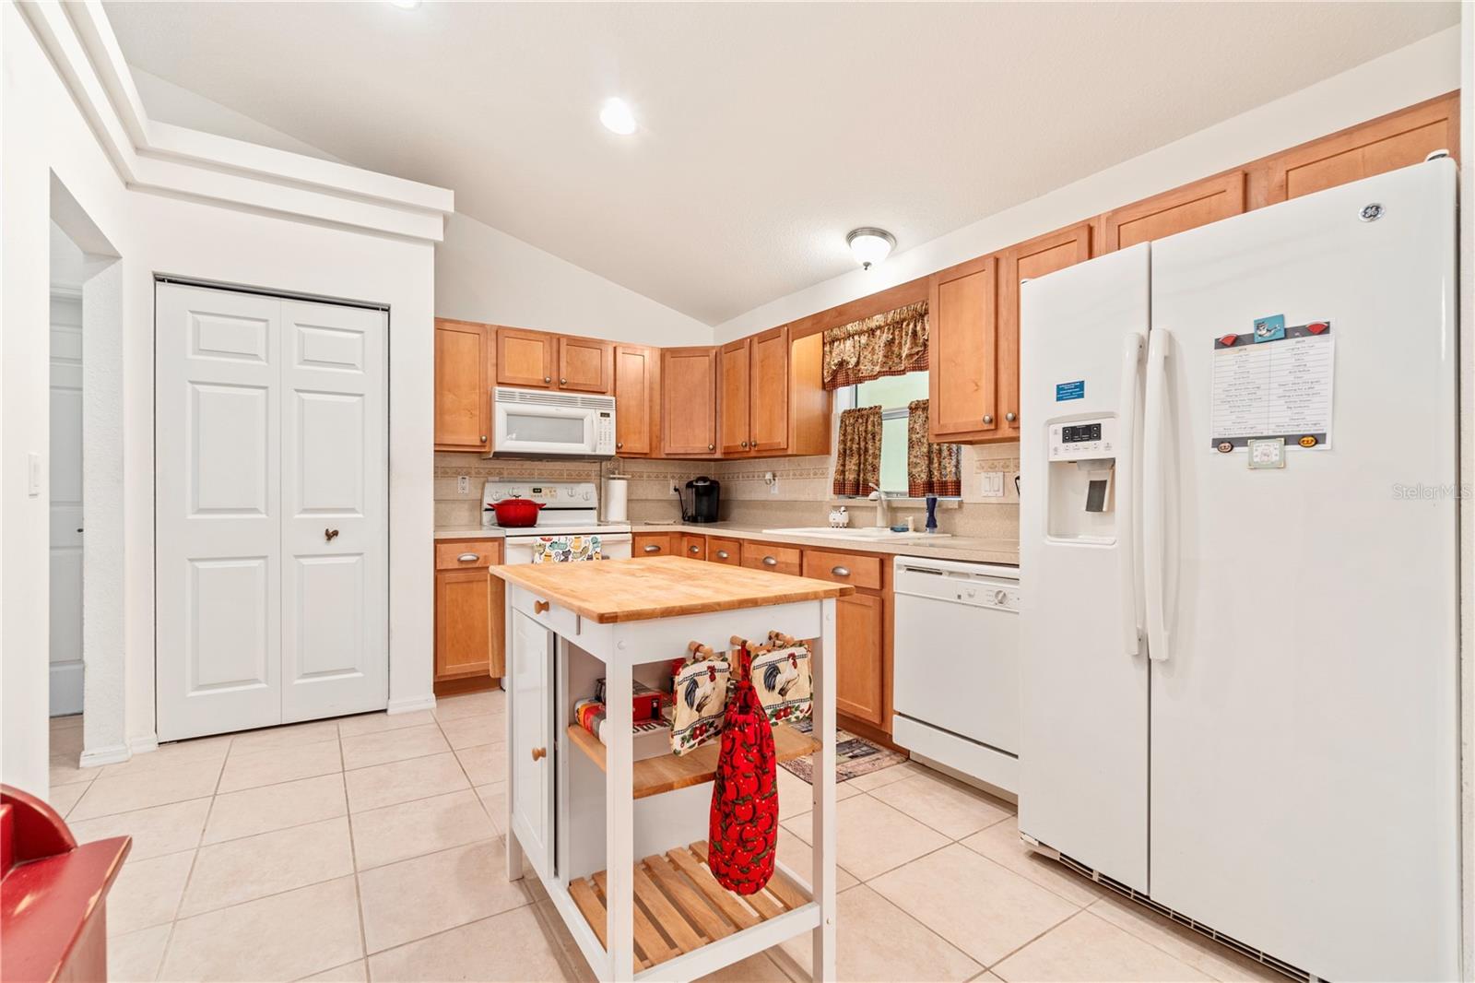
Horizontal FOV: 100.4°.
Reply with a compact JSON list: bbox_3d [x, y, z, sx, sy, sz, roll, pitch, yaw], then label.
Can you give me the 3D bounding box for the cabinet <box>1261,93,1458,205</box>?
[{"bbox_3d":[1.815,-0.839,1.751,0.320,0.320,0.435,0,0,-34],"label":"cabinet"}]

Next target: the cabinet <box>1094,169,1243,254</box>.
[{"bbox_3d":[1.561,-0.839,2.115,0.320,0.320,0.440,0,0,-34],"label":"cabinet"}]

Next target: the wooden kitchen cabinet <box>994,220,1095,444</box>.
[{"bbox_3d":[1.318,-0.612,2.463,0.320,0.772,0.385,0,0,-34],"label":"wooden kitchen cabinet"}]

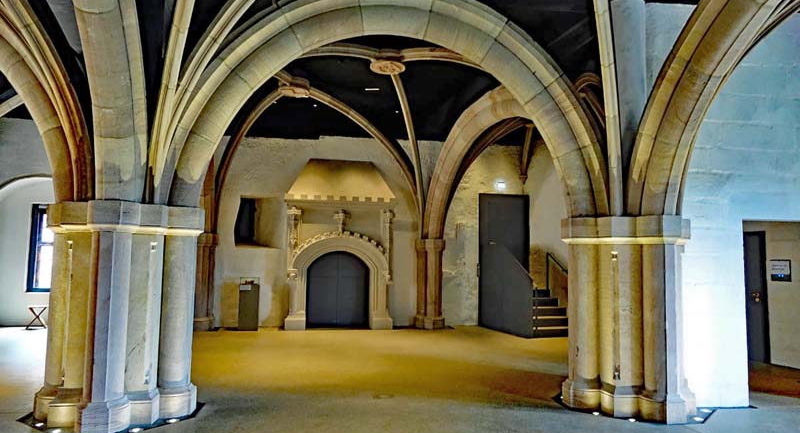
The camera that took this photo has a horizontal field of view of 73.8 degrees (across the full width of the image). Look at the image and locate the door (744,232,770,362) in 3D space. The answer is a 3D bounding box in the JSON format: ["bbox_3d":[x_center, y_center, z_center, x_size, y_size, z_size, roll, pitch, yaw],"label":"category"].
[{"bbox_3d":[5.628,1.290,8.828,0.100,2.060,0.960,3,-5,-22],"label":"door"}]

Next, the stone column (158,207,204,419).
[{"bbox_3d":[-2.268,0.928,5.350,0.470,2.010,0.470,2,-5,-17],"label":"stone column"}]

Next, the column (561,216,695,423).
[{"bbox_3d":[2.496,1.052,5.906,1.270,2.030,1.270,2,-5,-17],"label":"column"}]

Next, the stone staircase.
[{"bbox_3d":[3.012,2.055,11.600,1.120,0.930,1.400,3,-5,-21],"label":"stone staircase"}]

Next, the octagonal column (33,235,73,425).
[{"bbox_3d":[-3.213,1.022,5.177,0.430,1.760,0.430,2,-5,-17],"label":"octagonal column"}]

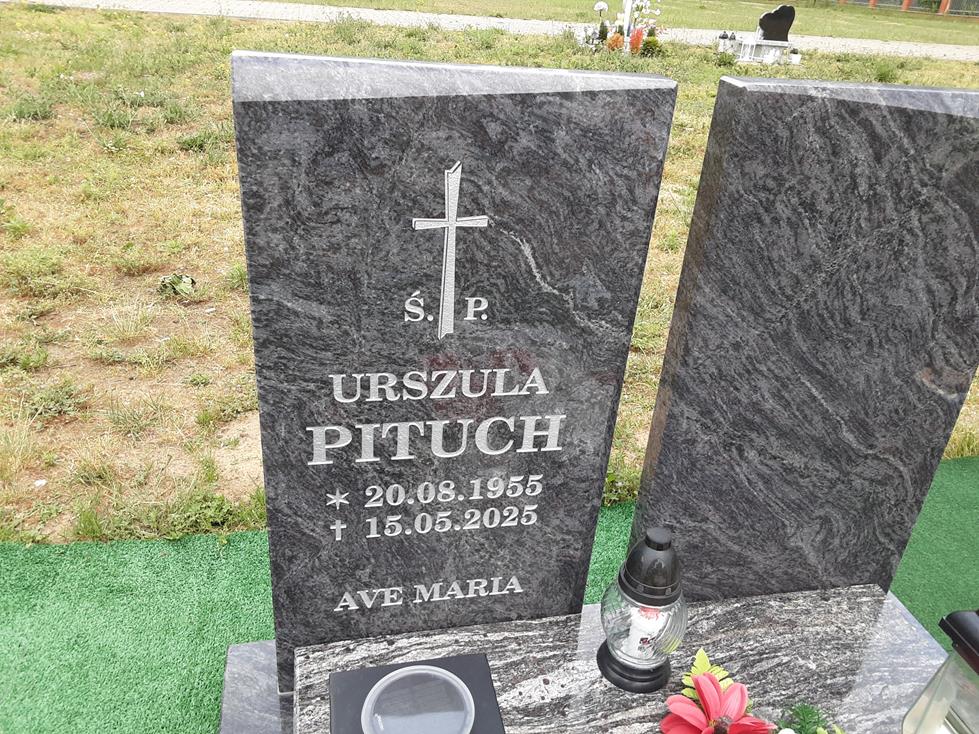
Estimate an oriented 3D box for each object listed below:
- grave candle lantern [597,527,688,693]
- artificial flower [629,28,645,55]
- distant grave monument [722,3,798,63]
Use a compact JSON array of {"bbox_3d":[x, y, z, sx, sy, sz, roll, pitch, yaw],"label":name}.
[{"bbox_3d":[0.266,0.395,1.331,0.146,0.284,0.146,-2,28,-13],"label":"grave candle lantern"},{"bbox_3d":[2.560,-5.690,13.820,0.220,0.440,0.220,-2,28,-13],"label":"artificial flower"},{"bbox_3d":[4.820,-5.980,14.180,0.920,0.960,0.750,-2,28,-13],"label":"distant grave monument"}]

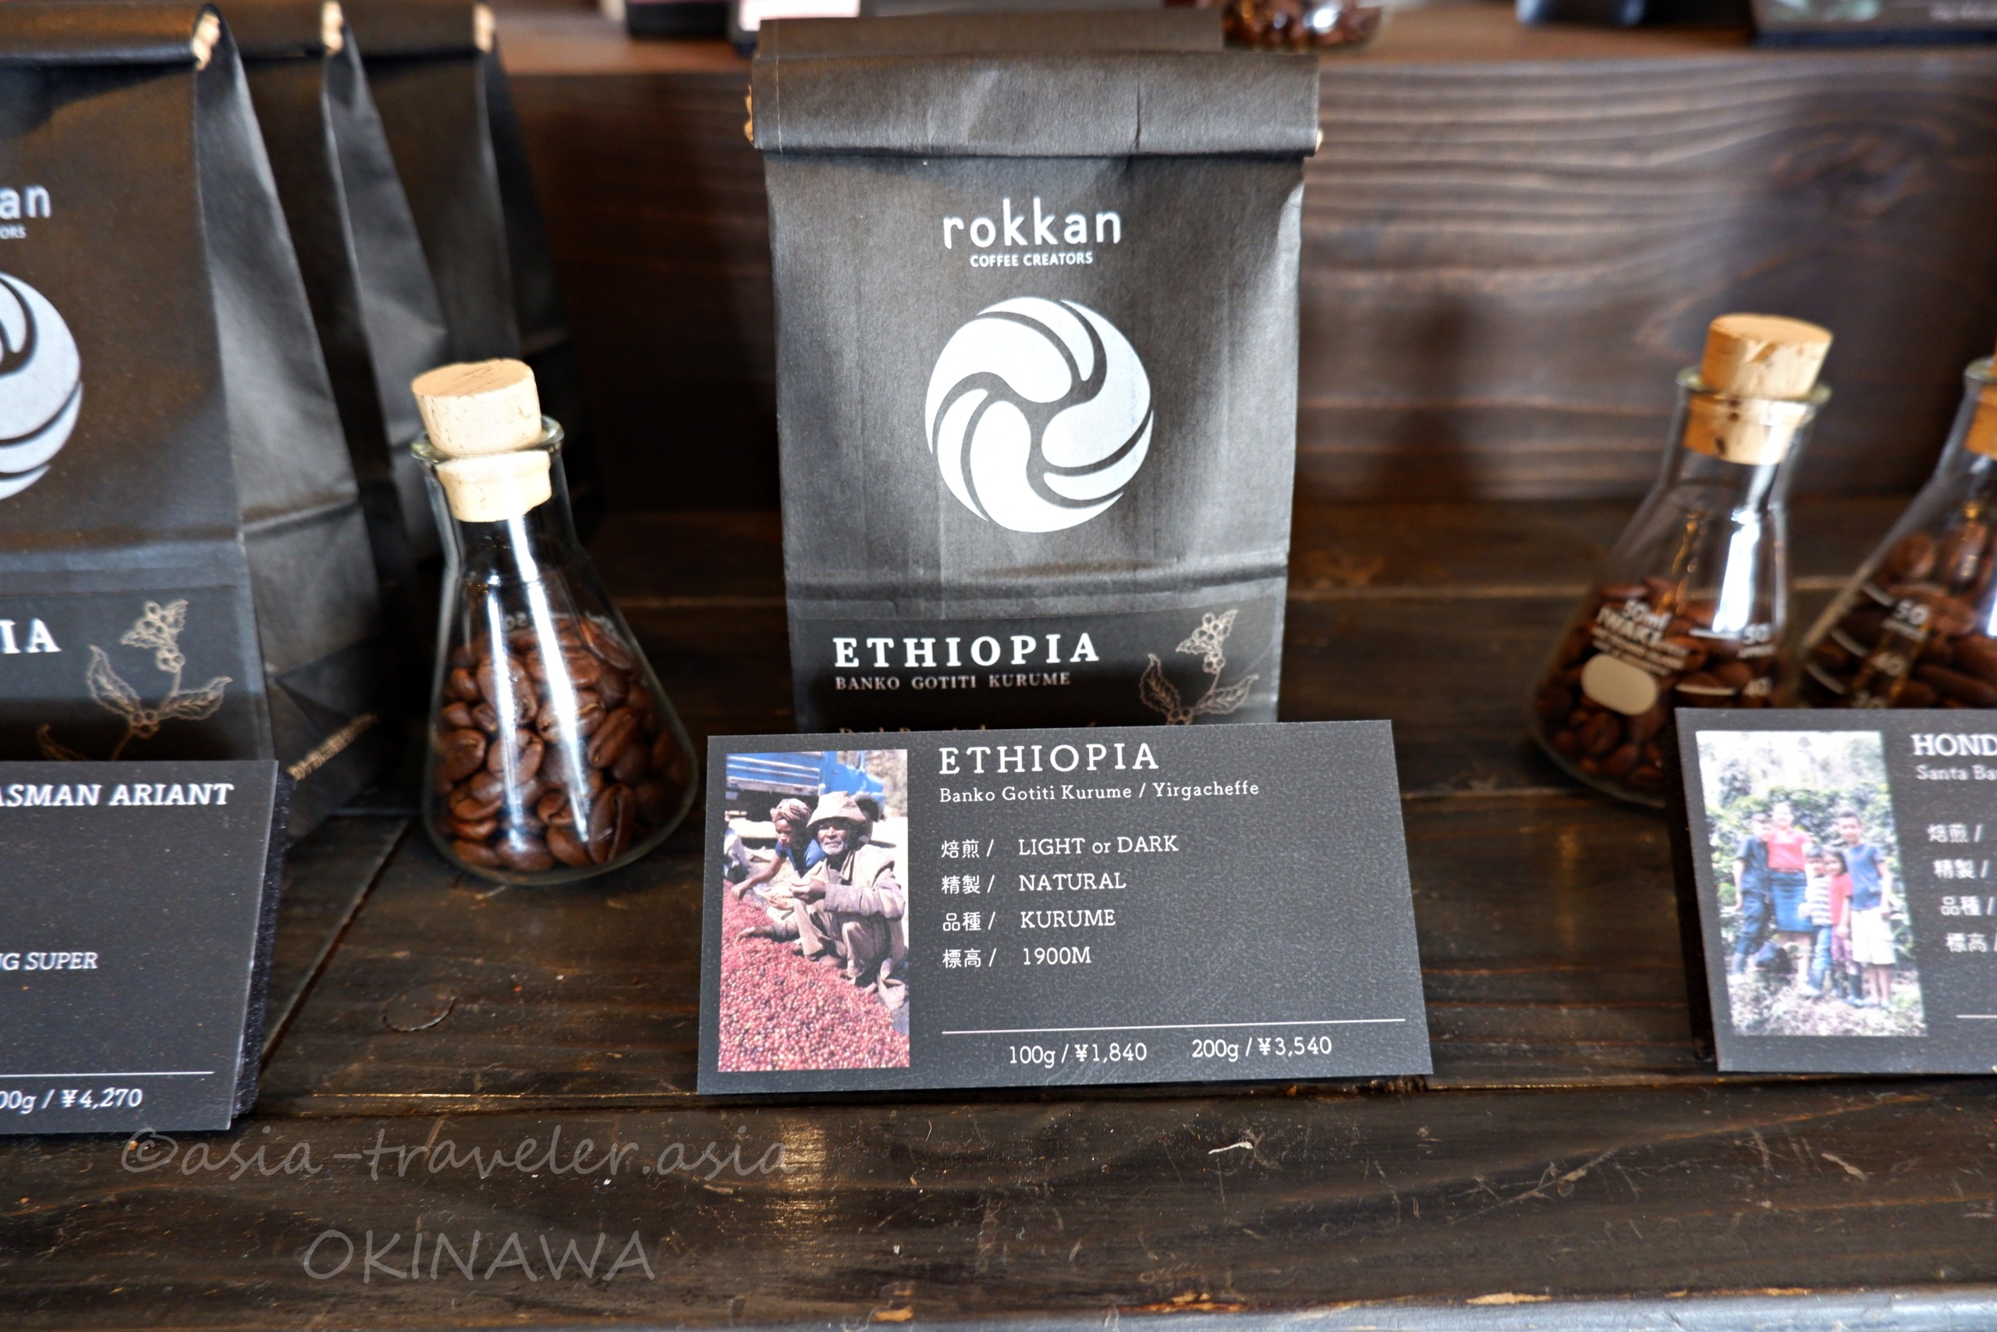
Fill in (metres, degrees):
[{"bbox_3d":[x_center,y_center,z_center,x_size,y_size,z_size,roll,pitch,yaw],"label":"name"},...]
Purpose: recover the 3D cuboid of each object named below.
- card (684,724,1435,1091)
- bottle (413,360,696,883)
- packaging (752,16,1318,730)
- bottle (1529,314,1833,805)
[{"bbox_3d":[0.009,0.037,0.202,0.111,0.055,0.006,-1,-16,0],"label":"card"},{"bbox_3d":[-0.086,-0.009,0.234,0.052,0.090,0.052,-1,28,0],"label":"bottle"},{"bbox_3d":[0.007,-0.040,0.239,0.097,0.136,0.043,-1,28,0],"label":"packaging"},{"bbox_3d":[0.137,-0.020,0.246,0.052,0.089,0.052,-1,28,1],"label":"bottle"}]

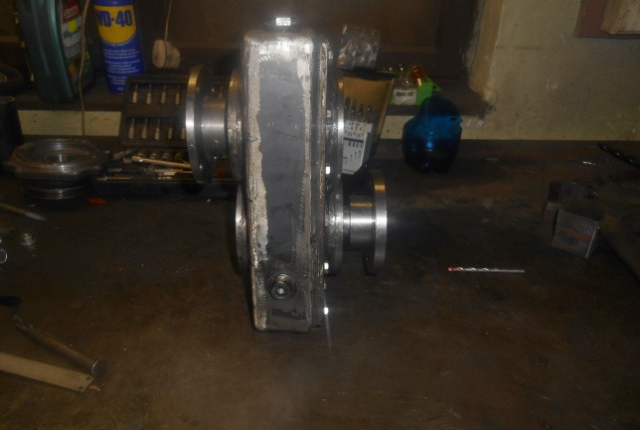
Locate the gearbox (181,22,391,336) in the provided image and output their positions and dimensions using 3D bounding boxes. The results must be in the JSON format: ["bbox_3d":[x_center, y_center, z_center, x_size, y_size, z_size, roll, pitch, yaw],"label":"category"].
[{"bbox_3d":[-0.018,-0.029,0.356,0.131,0.200,0.110,0,25,0],"label":"gearbox"}]

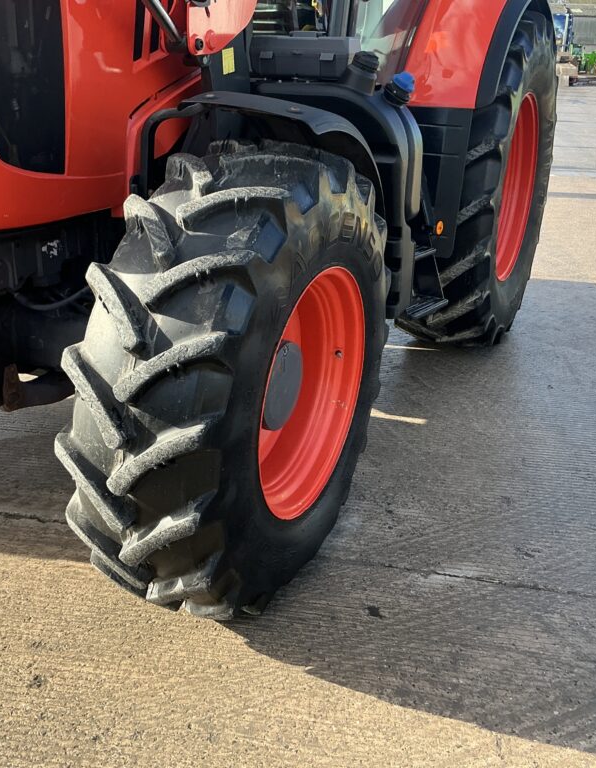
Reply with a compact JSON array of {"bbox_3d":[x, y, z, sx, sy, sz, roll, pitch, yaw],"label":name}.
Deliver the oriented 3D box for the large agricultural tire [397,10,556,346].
[{"bbox_3d":[1.008,-1.140,4.684,0.610,1.770,1.790,11,25,22],"label":"large agricultural tire"}]

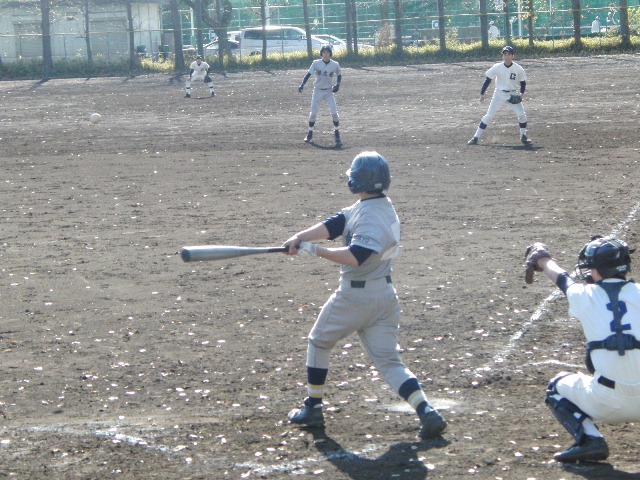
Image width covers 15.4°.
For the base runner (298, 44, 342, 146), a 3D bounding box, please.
[{"bbox_3d":[0.009,-2.441,40.200,0.740,1.680,0.550,0,6,4],"label":"base runner"}]

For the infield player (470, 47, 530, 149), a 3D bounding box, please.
[{"bbox_3d":[3.058,-2.445,40.100,1.050,1.680,0.600,0,6,5],"label":"infield player"}]

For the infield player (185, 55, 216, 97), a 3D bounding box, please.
[{"bbox_3d":[-3.126,-4.234,61.400,0.800,1.080,0.700,0,6,-2],"label":"infield player"}]

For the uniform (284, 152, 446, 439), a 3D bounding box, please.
[{"bbox_3d":[0.255,0.313,13.850,0.920,1.660,0.620,2,6,17],"label":"uniform"}]

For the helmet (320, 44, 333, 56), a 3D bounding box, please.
[{"bbox_3d":[0.110,-3.206,40.100,0.210,0.210,0.260,0,6,3],"label":"helmet"}]

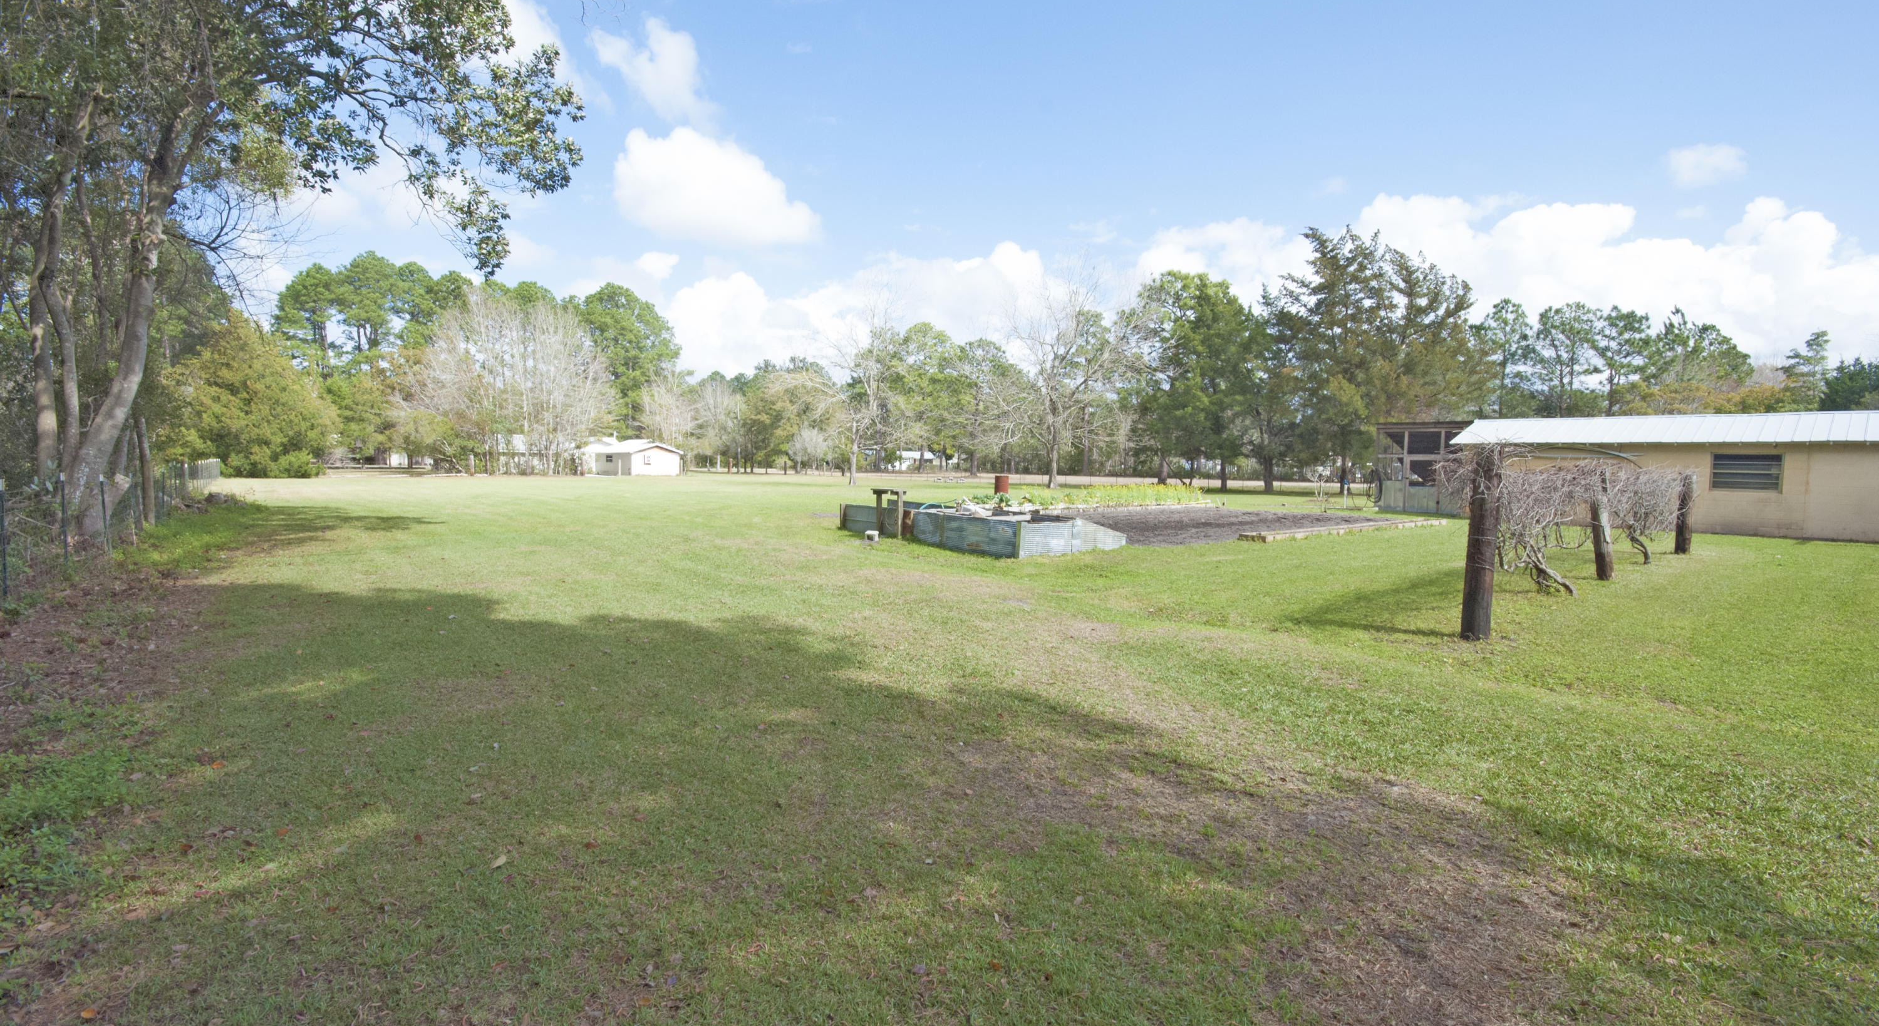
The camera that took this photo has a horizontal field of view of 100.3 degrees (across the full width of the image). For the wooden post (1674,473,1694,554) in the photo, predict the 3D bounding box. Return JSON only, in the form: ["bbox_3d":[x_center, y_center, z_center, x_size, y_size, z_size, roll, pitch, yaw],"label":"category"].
[{"bbox_3d":[14.561,0.011,15.302,0.270,1.570,0.270,3,5,44],"label":"wooden post"}]

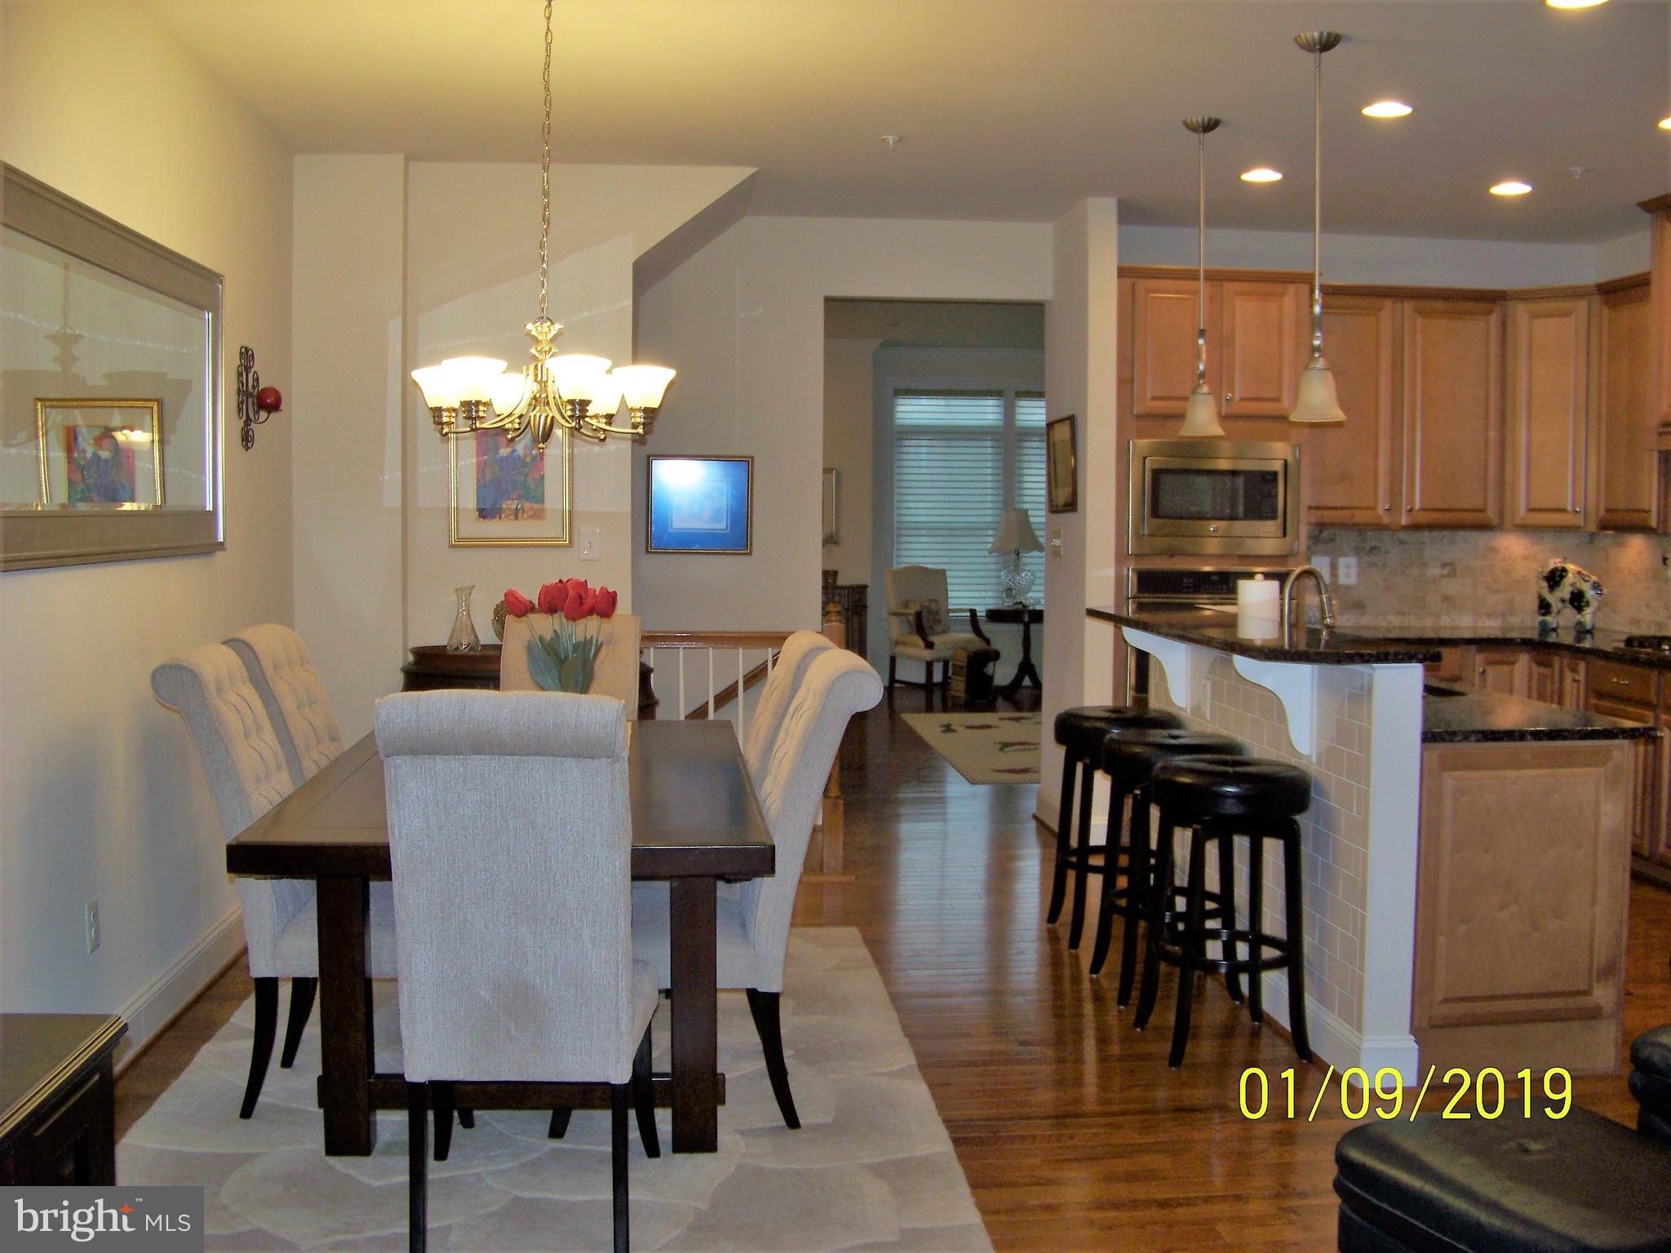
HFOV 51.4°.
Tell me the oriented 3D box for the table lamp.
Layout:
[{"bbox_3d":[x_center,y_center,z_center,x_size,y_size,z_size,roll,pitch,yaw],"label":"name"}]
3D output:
[{"bbox_3d":[1.386,-0.518,13.274,0.420,0.760,0.420,0,4,-5],"label":"table lamp"}]

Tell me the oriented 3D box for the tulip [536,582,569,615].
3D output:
[{"bbox_3d":[-0.698,-0.069,4.289,0.075,0.083,0.072,0,4,-5],"label":"tulip"}]

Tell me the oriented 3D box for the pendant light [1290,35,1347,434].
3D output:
[{"bbox_3d":[1.341,-1.089,4.776,0.156,1.044,0.156,0,4,-5],"label":"pendant light"}]

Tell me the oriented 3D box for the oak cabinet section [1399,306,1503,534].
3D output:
[{"bbox_3d":[2.726,-0.955,7.897,0.479,1.011,0.330,0,4,-5],"label":"oak cabinet section"}]

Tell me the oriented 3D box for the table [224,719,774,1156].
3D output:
[{"bbox_3d":[-0.741,0.739,4.352,1.050,0.765,1.980,0,4,-6],"label":"table"}]

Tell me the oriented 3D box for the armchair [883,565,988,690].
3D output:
[{"bbox_3d":[0.785,0.051,13.233,0.600,1.020,0.630,-2,5,-36],"label":"armchair"}]

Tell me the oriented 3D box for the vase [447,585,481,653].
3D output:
[{"bbox_3d":[-1.383,-0.028,6.465,0.125,0.250,0.125,0,4,-5],"label":"vase"}]

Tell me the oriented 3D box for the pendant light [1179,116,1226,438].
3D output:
[{"bbox_3d":[1.233,-1.159,5.788,0.155,1.040,0.155,0,4,-5],"label":"pendant light"}]

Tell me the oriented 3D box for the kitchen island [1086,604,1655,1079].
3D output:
[{"bbox_3d":[1.466,0.543,5.293,1.020,1.090,2.050,0,4,-5],"label":"kitchen island"}]

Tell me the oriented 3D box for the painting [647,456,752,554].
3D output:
[{"bbox_3d":[-0.602,-0.535,7.734,0.468,0.435,0.030,0,4,-5],"label":"painting"}]

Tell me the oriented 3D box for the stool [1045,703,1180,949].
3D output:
[{"bbox_3d":[0.940,0.654,5.853,0.430,0.780,0.430,0,4,-5],"label":"stool"}]

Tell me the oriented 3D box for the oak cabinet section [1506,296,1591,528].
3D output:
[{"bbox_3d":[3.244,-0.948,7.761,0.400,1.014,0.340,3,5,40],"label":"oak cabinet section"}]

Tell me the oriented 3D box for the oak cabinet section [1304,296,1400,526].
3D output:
[{"bbox_3d":[2.244,-0.956,7.854,0.490,1.017,0.330,0,4,-5],"label":"oak cabinet section"}]

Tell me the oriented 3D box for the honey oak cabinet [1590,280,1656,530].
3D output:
[{"bbox_3d":[3.482,-0.931,7.300,0.330,1.050,0.500,0,4,-5],"label":"honey oak cabinet"}]

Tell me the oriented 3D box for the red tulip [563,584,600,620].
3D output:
[{"bbox_3d":[-0.654,-0.062,4.465,0.085,0.087,0.075,0,4,-5],"label":"red tulip"}]

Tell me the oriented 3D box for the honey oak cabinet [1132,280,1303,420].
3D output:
[{"bbox_3d":[1.615,-1.212,7.726,0.800,0.620,0.560,0,4,-5],"label":"honey oak cabinet"}]

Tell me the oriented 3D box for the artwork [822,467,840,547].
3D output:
[{"bbox_3d":[-0.214,-0.880,12.853,0.460,0.580,0.040,0,4,-5],"label":"artwork"}]

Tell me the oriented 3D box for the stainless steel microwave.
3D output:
[{"bbox_3d":[1.637,-0.572,7.774,0.777,0.505,0.420,0,4,-5],"label":"stainless steel microwave"}]

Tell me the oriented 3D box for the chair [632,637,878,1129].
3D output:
[{"bbox_3d":[-0.290,0.610,4.139,0.740,1.055,0.490,0,4,-5],"label":"chair"}]

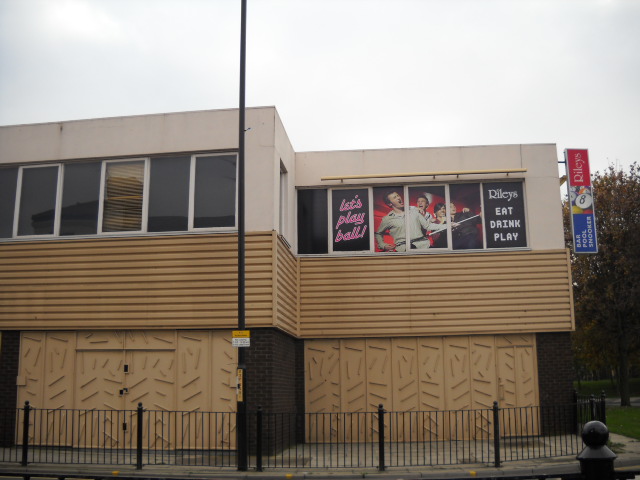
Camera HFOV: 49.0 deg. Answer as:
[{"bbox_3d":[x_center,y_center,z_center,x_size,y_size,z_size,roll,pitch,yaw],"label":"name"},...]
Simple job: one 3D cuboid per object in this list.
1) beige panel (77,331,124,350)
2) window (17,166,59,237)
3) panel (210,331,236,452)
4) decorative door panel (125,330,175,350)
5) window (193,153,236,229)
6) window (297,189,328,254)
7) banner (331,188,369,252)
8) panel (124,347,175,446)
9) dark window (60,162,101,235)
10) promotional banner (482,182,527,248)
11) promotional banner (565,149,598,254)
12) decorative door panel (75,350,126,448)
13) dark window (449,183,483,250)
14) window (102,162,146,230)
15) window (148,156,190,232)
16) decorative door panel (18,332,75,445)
[{"bbox_3d":[-4.430,2.030,14.200,1.050,0.400,0.070,-2,-11,7],"label":"beige panel"},{"bbox_3d":[-5.940,-0.810,14.785,0.865,1.518,0.100,-2,-12,6],"label":"window"},{"bbox_3d":[-1.918,3.037,14.215,0.590,2.324,0.100,-2,-12,7],"label":"panel"},{"bbox_3d":[-3.535,2.109,14.612,1.104,0.380,0.100,-2,-12,7],"label":"decorative door panel"},{"bbox_3d":[-2.141,-0.986,14.327,0.875,1.538,0.100,-2,-12,6],"label":"window"},{"bbox_3d":[-0.170,-0.450,17.076,0.735,1.638,0.100,-2,-12,6],"label":"window"},{"bbox_3d":[0.782,-0.529,17.982,0.946,1.654,0.100,-2,-12,7],"label":"banner"},{"bbox_3d":[-3.305,3.106,13.659,1.031,1.924,0.080,-2,-12,6],"label":"panel"},{"bbox_3d":[-5.273,-0.917,15.474,0.916,1.656,0.100,-2,-12,7],"label":"dark window"},{"bbox_3d":[4.616,-0.636,17.537,1.002,1.705,0.100,-2,-12,7],"label":"promotional banner"},{"bbox_3d":[6.595,-0.969,17.780,0.551,2.710,0.200,-1,-12,4],"label":"promotional banner"},{"bbox_3d":[-4.322,3.130,13.788,1.081,1.935,0.080,-2,-12,6],"label":"decorative door panel"},{"bbox_3d":[3.484,-0.550,16.700,0.721,1.633,0.100,-2,-12,6],"label":"dark window"},{"bbox_3d":[-4.073,-0.904,14.542,0.879,1.519,0.100,-2,-12,6],"label":"window"},{"bbox_3d":[-3.103,-0.929,14.428,0.870,1.590,0.100,-2,-12,6],"label":"window"},{"bbox_3d":[-5.704,3.080,14.667,1.240,2.288,0.100,-2,-12,7],"label":"decorative door panel"}]

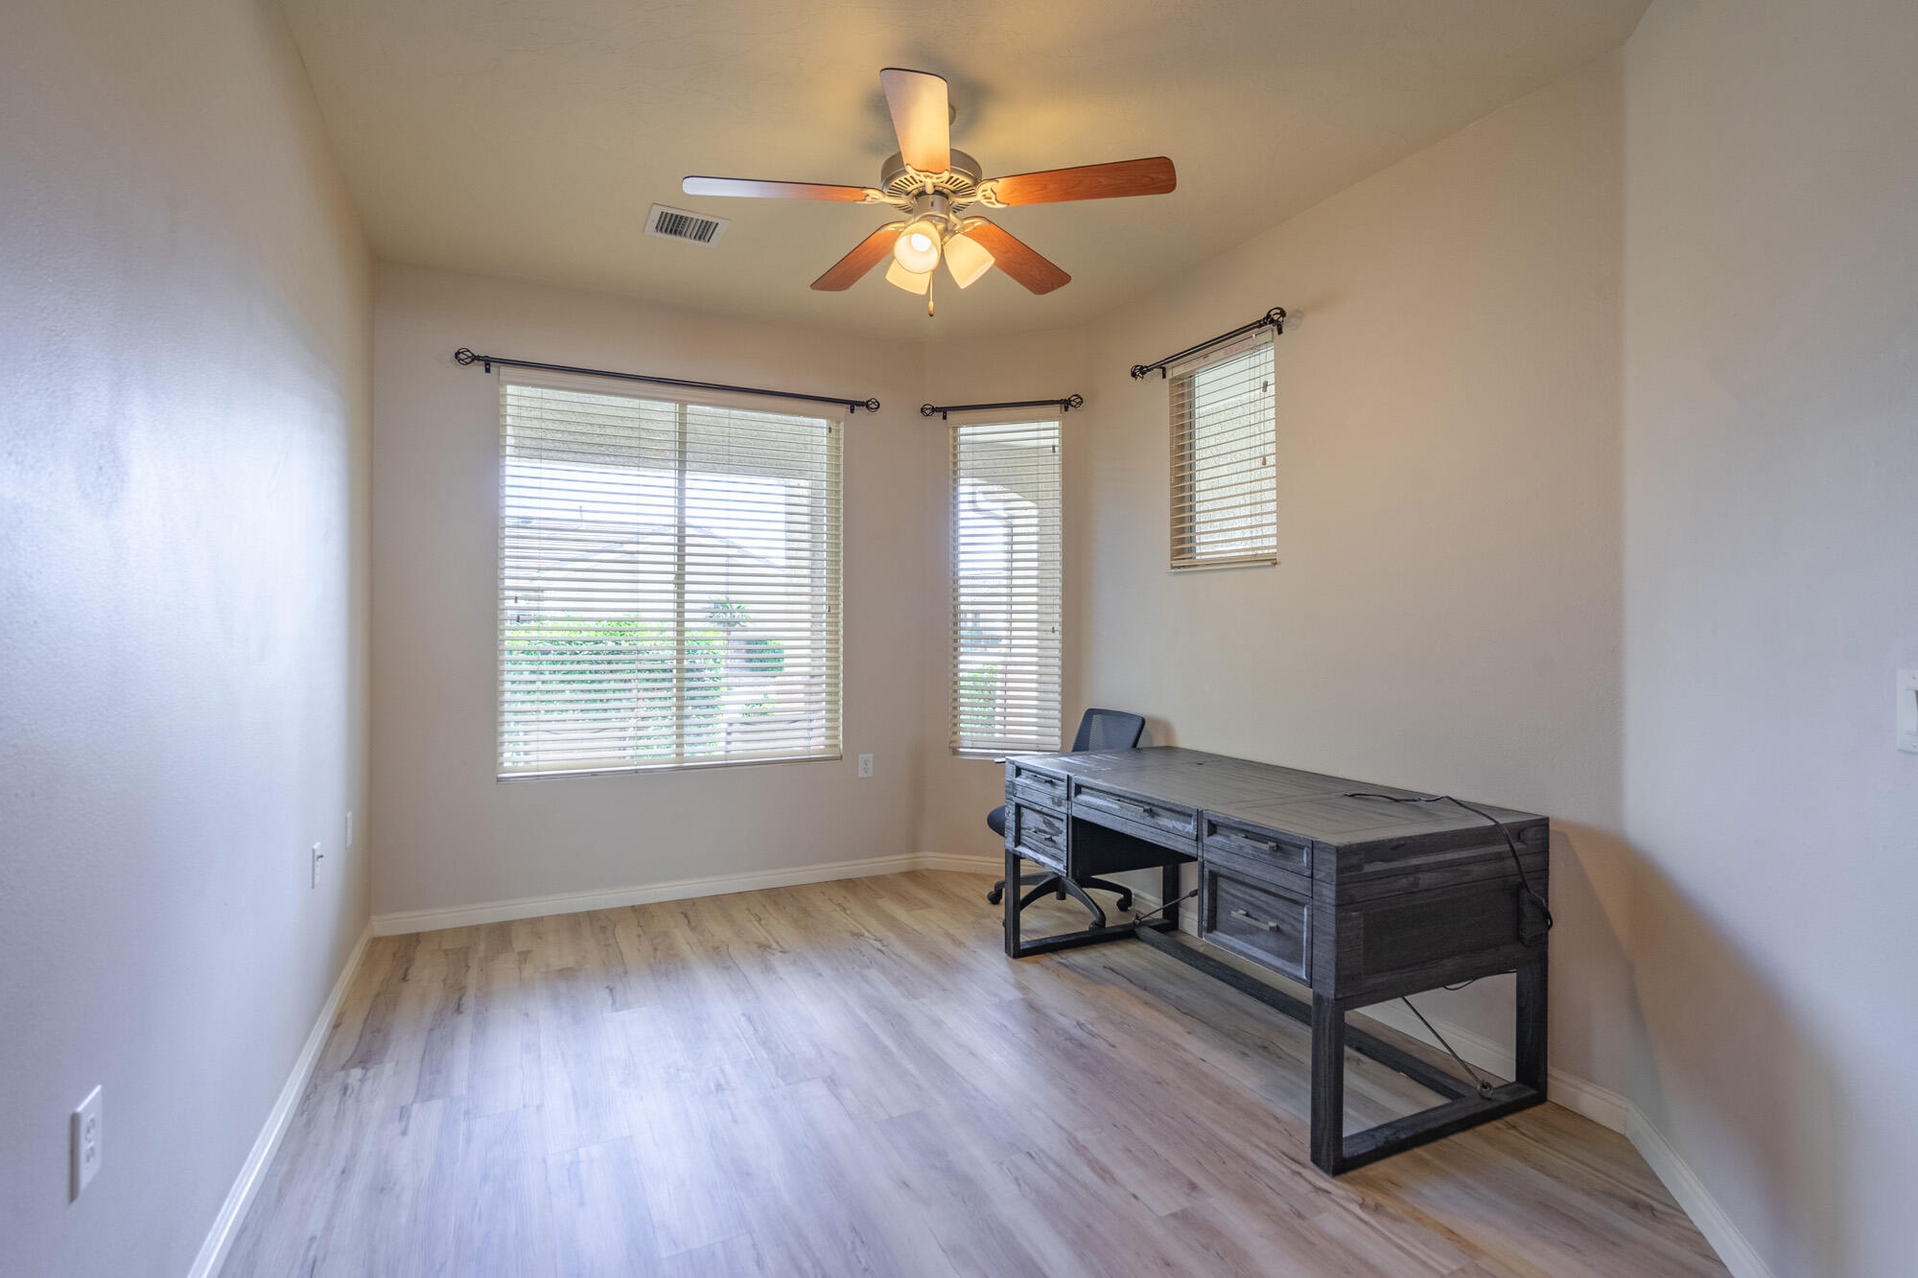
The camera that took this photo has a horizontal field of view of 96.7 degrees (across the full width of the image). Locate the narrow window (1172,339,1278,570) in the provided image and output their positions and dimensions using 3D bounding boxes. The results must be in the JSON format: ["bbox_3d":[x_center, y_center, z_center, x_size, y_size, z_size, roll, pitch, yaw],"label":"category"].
[{"bbox_3d":[1.031,-0.695,3.352,0.080,0.850,0.571,0,0,-27],"label":"narrow window"}]

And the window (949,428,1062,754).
[{"bbox_3d":[0.245,-0.258,4.348,0.590,1.730,0.060,0,0,18],"label":"window"}]

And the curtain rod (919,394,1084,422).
[{"bbox_3d":[0.212,-1.148,4.283,0.843,0.090,0.110,0,0,18],"label":"curtain rod"}]

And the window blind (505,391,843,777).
[{"bbox_3d":[-1.270,-0.264,3.958,1.528,1.730,0.080,0,0,-26],"label":"window blind"}]

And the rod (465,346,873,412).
[{"bbox_3d":[-1.234,-1.153,3.897,1.851,0.090,0.110,0,0,-26],"label":"rod"}]

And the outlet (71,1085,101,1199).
[{"bbox_3d":[-1.195,0.689,1.171,0.008,0.115,0.071,0,0,-27],"label":"outlet"}]

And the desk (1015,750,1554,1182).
[{"bbox_3d":[0.870,0.841,2.775,0.790,0.752,1.539,0,0,-25],"label":"desk"}]

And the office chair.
[{"bbox_3d":[0.440,0.766,3.752,0.640,0.890,0.620,0,0,-21],"label":"office chair"}]

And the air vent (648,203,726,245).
[{"bbox_3d":[-1.007,-1.522,3.155,0.266,0.020,0.252,0,0,-27],"label":"air vent"}]

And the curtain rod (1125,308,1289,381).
[{"bbox_3d":[0.964,-1.140,3.341,0.110,0.090,0.844,0,0,-27],"label":"curtain rod"}]

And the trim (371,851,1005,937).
[{"bbox_3d":[-1.064,1.160,3.874,2.718,0.085,0.337,0,0,-26],"label":"trim"}]

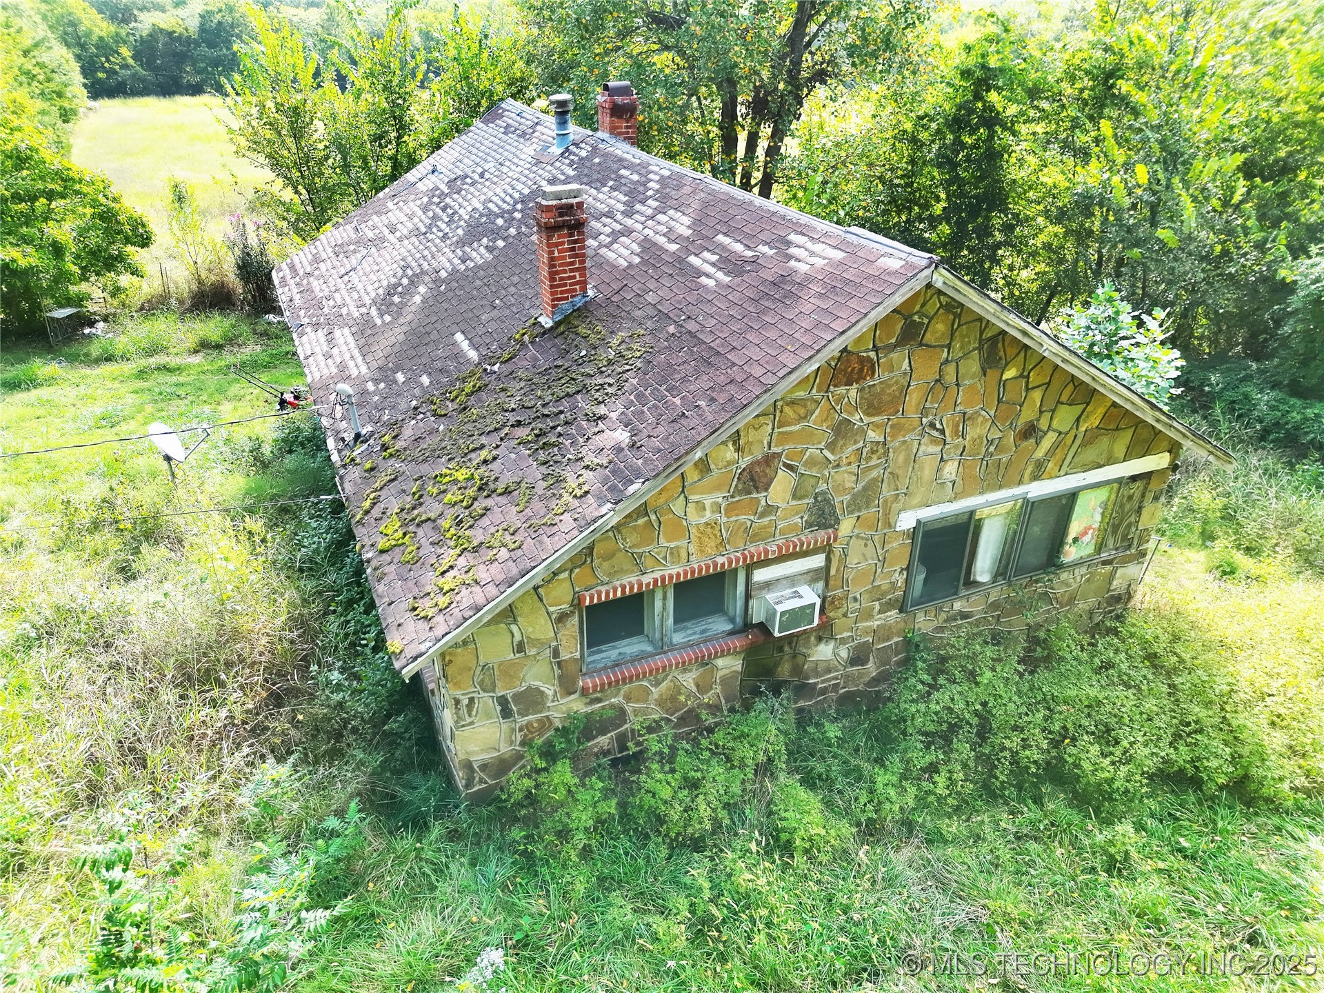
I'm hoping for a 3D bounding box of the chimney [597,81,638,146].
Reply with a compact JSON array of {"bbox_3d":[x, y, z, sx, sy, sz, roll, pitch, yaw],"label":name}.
[{"bbox_3d":[-0.642,-5.610,13.608,0.470,0.970,0.470,-12,31,-22],"label":"chimney"}]

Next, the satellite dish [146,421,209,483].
[{"bbox_3d":[-7.403,-0.698,14.239,0.800,1.070,0.700,-8,30,-16],"label":"satellite dish"}]

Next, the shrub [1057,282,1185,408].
[{"bbox_3d":[7.502,-1.886,15.326,2.000,3.019,2.000,15,32,24],"label":"shrub"}]

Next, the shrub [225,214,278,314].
[{"bbox_3d":[-9.796,-5.573,21.843,1.250,2.216,1.200,-11,31,-21],"label":"shrub"}]

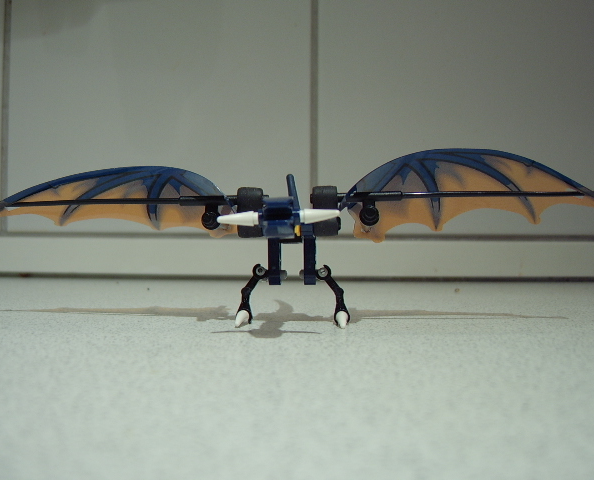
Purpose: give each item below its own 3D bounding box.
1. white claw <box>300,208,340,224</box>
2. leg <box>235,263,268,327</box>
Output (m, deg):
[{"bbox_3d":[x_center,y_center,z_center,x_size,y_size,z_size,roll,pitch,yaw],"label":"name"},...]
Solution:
[{"bbox_3d":[0.007,-0.007,0.171,0.012,0.004,0.004,-6,0,0],"label":"white claw"},{"bbox_3d":[-0.015,0.019,0.192,0.011,0.021,0.009,0,0,0],"label":"leg"}]

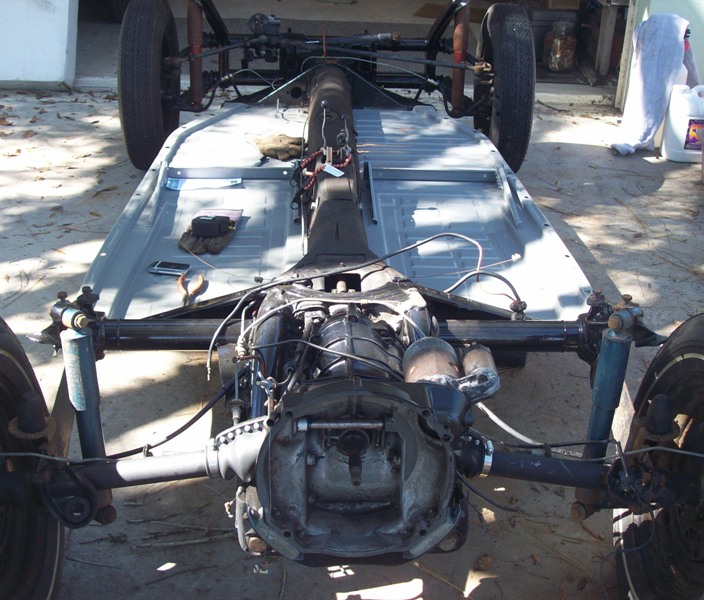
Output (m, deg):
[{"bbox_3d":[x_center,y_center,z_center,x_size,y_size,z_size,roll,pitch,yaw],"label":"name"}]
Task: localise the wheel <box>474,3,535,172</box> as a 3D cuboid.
[{"bbox_3d":[0.570,-0.792,3.933,0.165,0.645,0.647,1,28,-2],"label":"wheel"}]

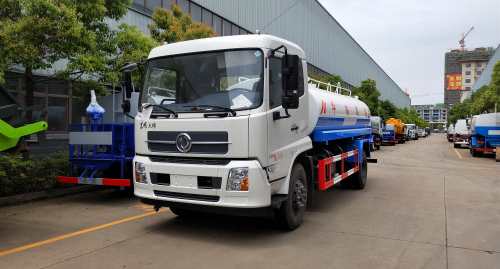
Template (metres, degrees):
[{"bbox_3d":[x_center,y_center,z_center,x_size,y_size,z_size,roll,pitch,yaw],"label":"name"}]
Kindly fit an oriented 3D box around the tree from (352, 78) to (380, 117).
[{"bbox_3d":[14.500,-2.940,45.000,4.100,8.300,4.100,1,1,28],"label":"tree"}]

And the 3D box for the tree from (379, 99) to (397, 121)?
[{"bbox_3d":[23.600,-2.430,62.000,3.900,7.100,3.900,1,1,28],"label":"tree"}]

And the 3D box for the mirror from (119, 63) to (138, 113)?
[{"bbox_3d":[-1.928,-0.718,5.749,0.270,0.820,0.210,1,1,28],"label":"mirror"}]

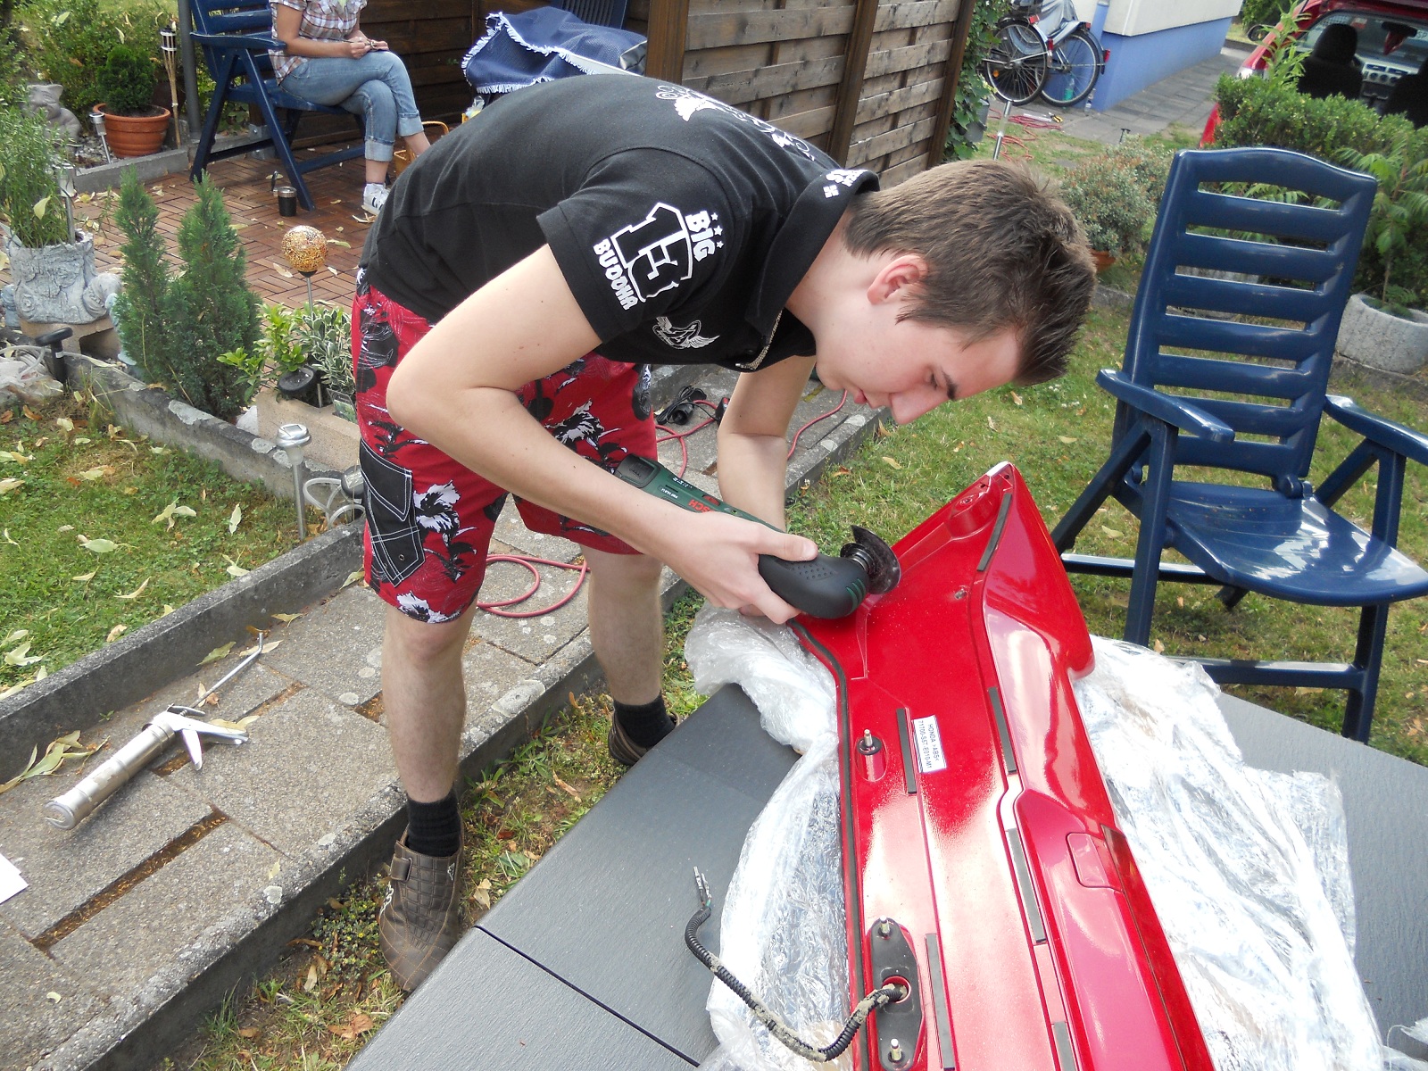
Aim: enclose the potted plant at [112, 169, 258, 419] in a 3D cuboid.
[{"bbox_3d":[-1.219,-0.560,2.584,0.340,0.552,0.270,-7,34,-24],"label":"potted plant"}]

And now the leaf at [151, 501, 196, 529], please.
[{"bbox_3d":[-1.139,-0.045,2.371,0.061,0.030,0.123,9,31,1],"label":"leaf"}]

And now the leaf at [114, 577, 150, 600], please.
[{"bbox_3d":[-1.103,0.105,2.133,0.032,0.020,0.078,21,33,20],"label":"leaf"}]

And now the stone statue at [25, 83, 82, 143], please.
[{"bbox_3d":[-2.504,-1.592,4.244,0.190,0.233,0.190,14,31,9],"label":"stone statue"}]

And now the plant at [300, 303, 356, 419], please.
[{"bbox_3d":[-0.809,-0.367,2.410,0.200,0.280,0.200,-3,33,-18],"label":"plant"}]

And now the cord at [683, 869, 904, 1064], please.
[{"bbox_3d":[0.038,0.337,0.886,0.208,0.065,0.080,30,37,31],"label":"cord"}]

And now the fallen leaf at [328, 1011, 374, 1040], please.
[{"bbox_3d":[-0.511,0.695,1.572,0.054,0.025,0.033,-15,38,-34],"label":"fallen leaf"}]

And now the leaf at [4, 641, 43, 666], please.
[{"bbox_3d":[-1.203,0.205,1.942,0.050,0.030,0.060,23,34,22],"label":"leaf"}]

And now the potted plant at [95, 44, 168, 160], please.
[{"bbox_3d":[-2.252,-1.679,4.293,0.290,0.403,0.290,-8,35,-25],"label":"potted plant"}]

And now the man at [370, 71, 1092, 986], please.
[{"bbox_3d":[-0.086,0.032,1.595,0.950,1.260,0.740,26,35,27],"label":"man"}]

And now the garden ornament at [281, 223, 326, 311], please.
[{"bbox_3d":[-0.834,-0.450,2.340,0.100,0.405,0.100,-3,33,-19],"label":"garden ornament"}]

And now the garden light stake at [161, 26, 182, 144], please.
[{"bbox_3d":[-2.146,-1.780,4.421,0.065,0.461,0.065,-7,34,-24],"label":"garden light stake"}]

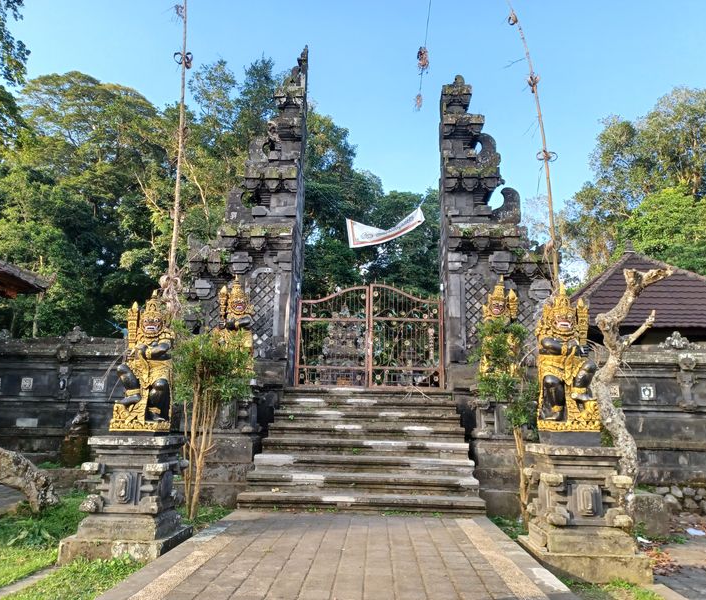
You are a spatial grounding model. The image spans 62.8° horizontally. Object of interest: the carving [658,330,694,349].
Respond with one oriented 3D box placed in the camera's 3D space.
[{"bbox_3d":[5.606,0.690,10.006,0.576,0.288,0.243,1,-12,2],"label":"carving"}]

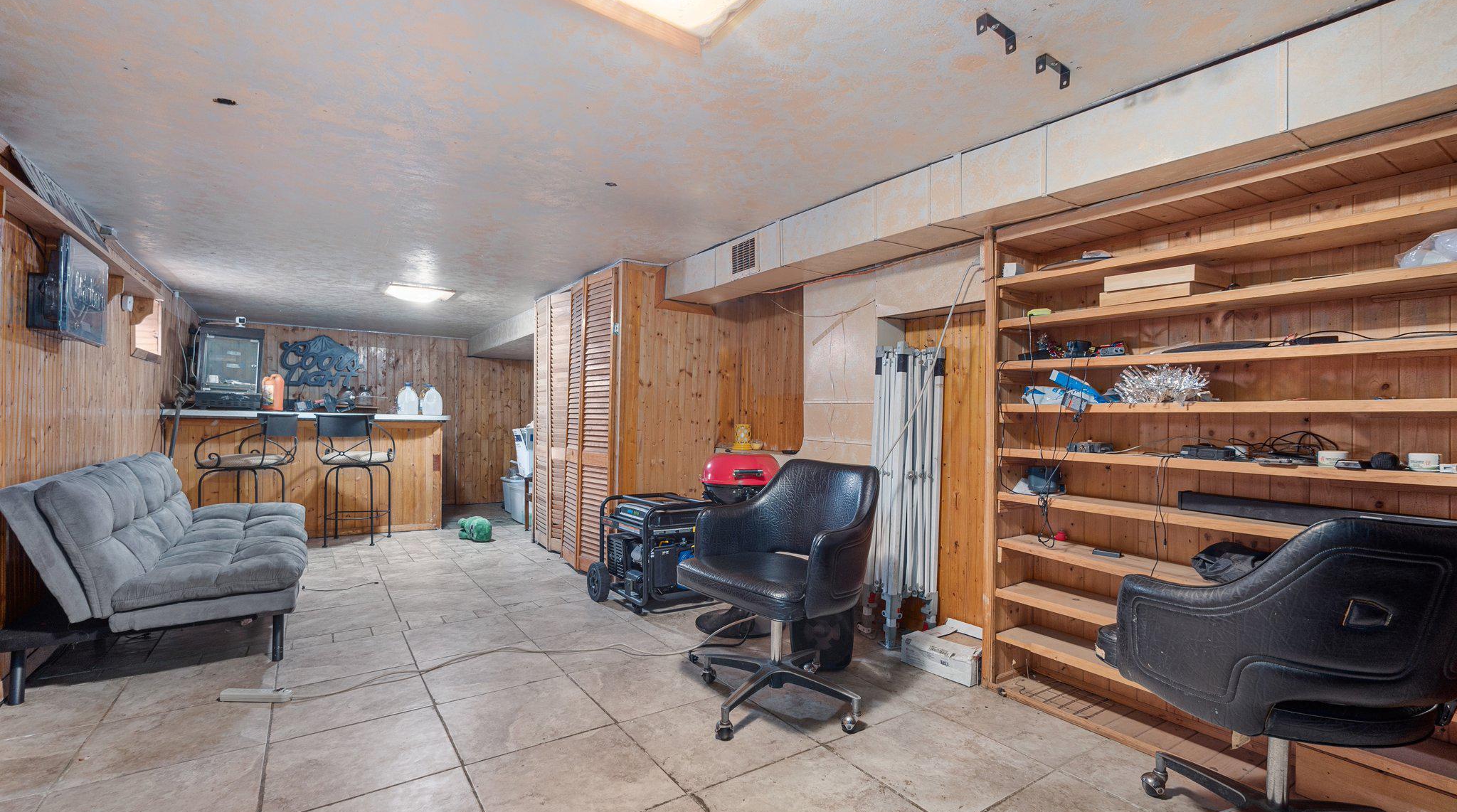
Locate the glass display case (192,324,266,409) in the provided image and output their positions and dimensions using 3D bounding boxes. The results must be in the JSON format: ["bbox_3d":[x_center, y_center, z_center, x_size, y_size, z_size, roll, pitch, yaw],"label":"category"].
[{"bbox_3d":[-4.090,-0.300,4.890,0.410,0.670,0.380,2,-2,-31],"label":"glass display case"}]

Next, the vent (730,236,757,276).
[{"bbox_3d":[0.074,-0.828,3.252,0.025,0.163,0.224,2,-2,-36],"label":"vent"}]

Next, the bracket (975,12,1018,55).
[{"bbox_3d":[0.680,-0.939,1.492,0.129,0.043,0.029,2,-2,-36],"label":"bracket"}]

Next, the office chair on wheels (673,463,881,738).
[{"bbox_3d":[0.202,0.646,2.139,0.590,0.842,0.630,0,-2,43],"label":"office chair on wheels"}]

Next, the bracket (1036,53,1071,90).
[{"bbox_3d":[0.906,-0.931,1.642,0.129,0.044,0.029,2,-2,-36],"label":"bracket"}]

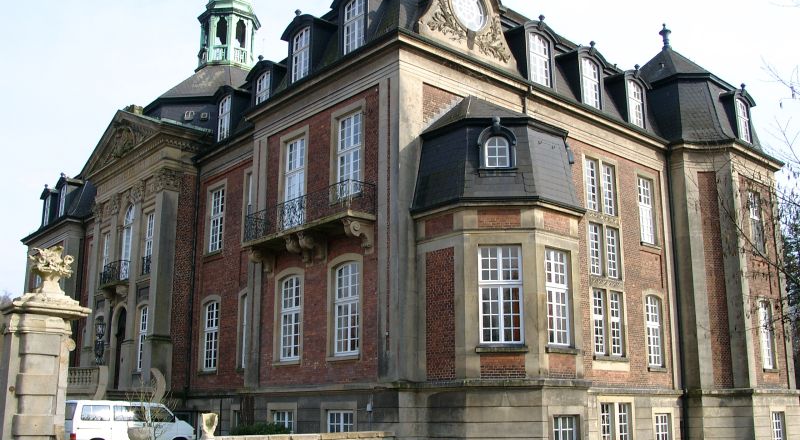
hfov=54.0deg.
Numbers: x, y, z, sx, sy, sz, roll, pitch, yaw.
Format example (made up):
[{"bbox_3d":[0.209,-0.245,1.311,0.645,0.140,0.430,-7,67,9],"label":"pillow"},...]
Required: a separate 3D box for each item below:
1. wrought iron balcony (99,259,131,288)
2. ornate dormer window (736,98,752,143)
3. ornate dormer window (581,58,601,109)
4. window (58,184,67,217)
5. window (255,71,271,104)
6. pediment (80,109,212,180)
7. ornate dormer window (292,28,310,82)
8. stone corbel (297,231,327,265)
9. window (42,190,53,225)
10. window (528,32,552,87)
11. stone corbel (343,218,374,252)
[{"bbox_3d":[-13.821,2.774,38.513,0.950,1.220,3.100,12,-18,-40],"label":"wrought iron balcony"},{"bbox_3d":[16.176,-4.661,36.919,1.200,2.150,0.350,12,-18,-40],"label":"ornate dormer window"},{"bbox_3d":[8.187,-5.840,33.781,1.150,2.050,0.320,12,-18,-40],"label":"ornate dormer window"},{"bbox_3d":[-21.921,-1.268,51.084,0.350,2.100,1.150,12,-18,-40],"label":"window"},{"bbox_3d":[-6.100,-5.512,35.300,0.320,2.000,1.100,12,-18,-40],"label":"window"},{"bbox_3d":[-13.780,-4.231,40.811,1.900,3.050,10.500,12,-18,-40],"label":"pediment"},{"bbox_3d":[-3.857,-6.504,30.971,0.320,2.030,1.120,12,-18,-40],"label":"ornate dormer window"},{"bbox_3d":[-3.028,0.916,27.021,0.970,1.050,0.420,12,-18,-40],"label":"stone corbel"},{"bbox_3d":[-24.314,-0.740,54.192,0.320,2.050,1.100,12,-18,-40],"label":"window"},{"bbox_3d":[5.527,-6.325,31.023,1.300,2.200,0.400,12,-18,-40],"label":"window"},{"bbox_3d":[-1.275,0.567,24.901,0.950,0.930,0.460,12,-18,-40],"label":"stone corbel"}]

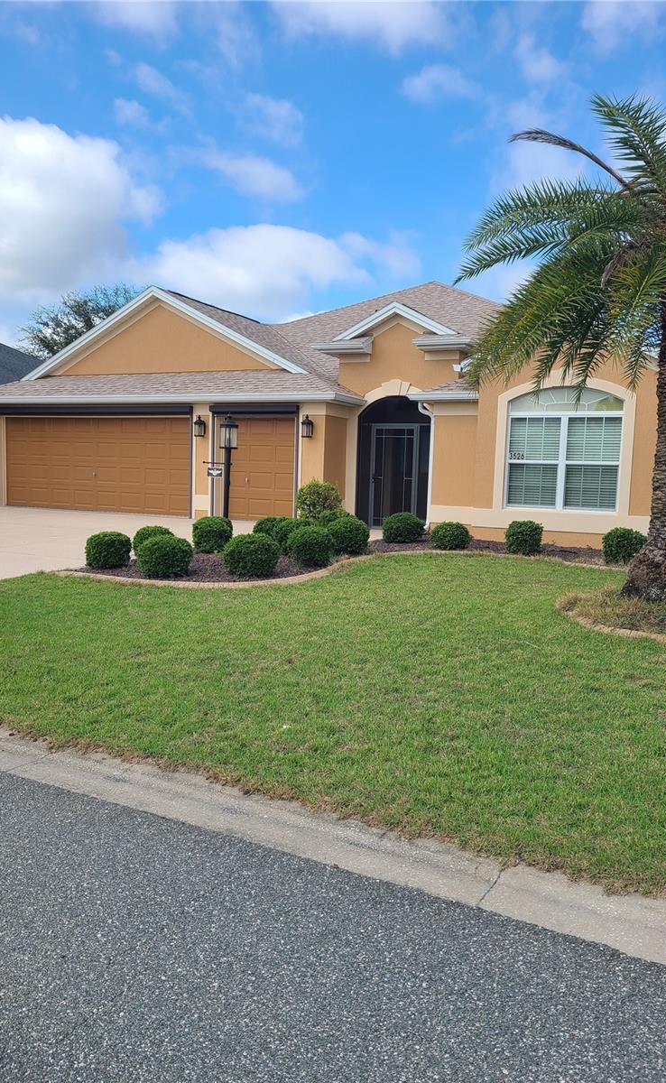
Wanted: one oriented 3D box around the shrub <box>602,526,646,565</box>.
[{"bbox_3d":[4.327,0.056,11.960,0.677,0.508,0.677,4,6,20],"label":"shrub"}]

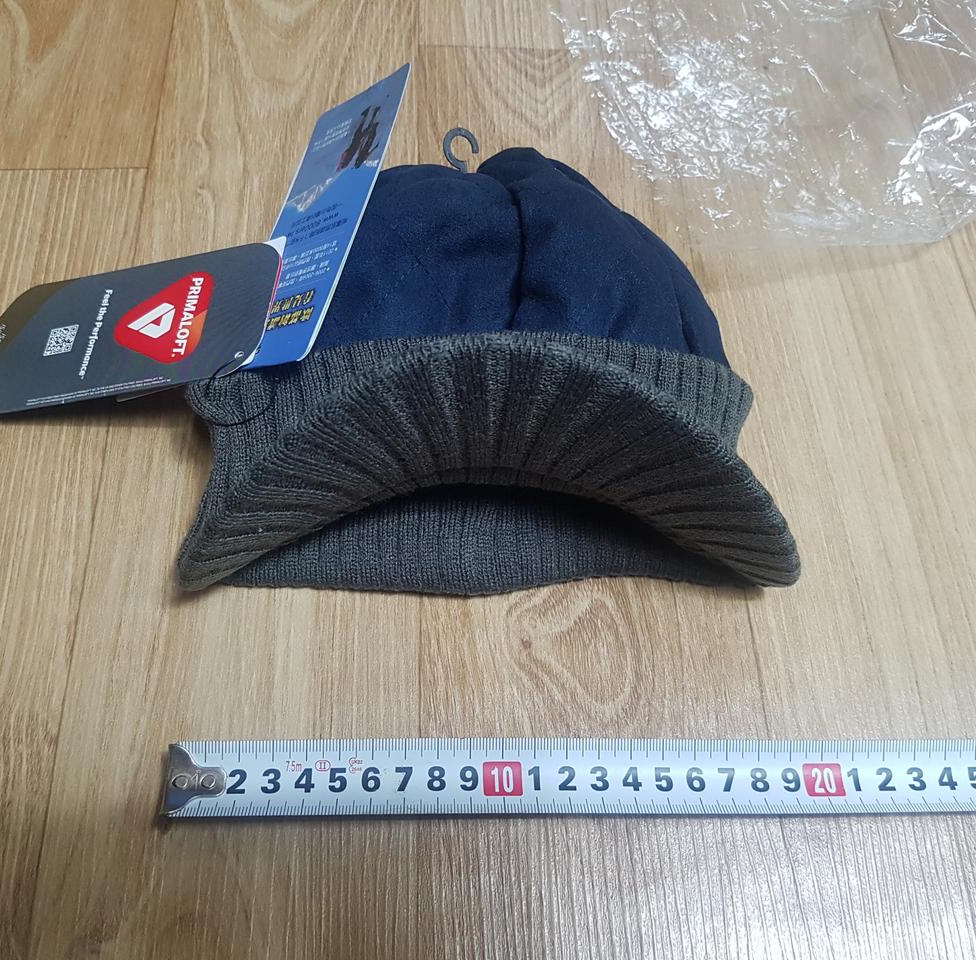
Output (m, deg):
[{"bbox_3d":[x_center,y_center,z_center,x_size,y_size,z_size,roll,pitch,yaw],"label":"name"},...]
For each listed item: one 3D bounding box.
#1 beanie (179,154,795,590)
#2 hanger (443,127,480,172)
[{"bbox_3d":[0.001,-0.061,0.322,0.203,0.085,0.182,-1,63,-3],"label":"beanie"},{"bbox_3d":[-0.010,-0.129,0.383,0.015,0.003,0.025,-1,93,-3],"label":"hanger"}]

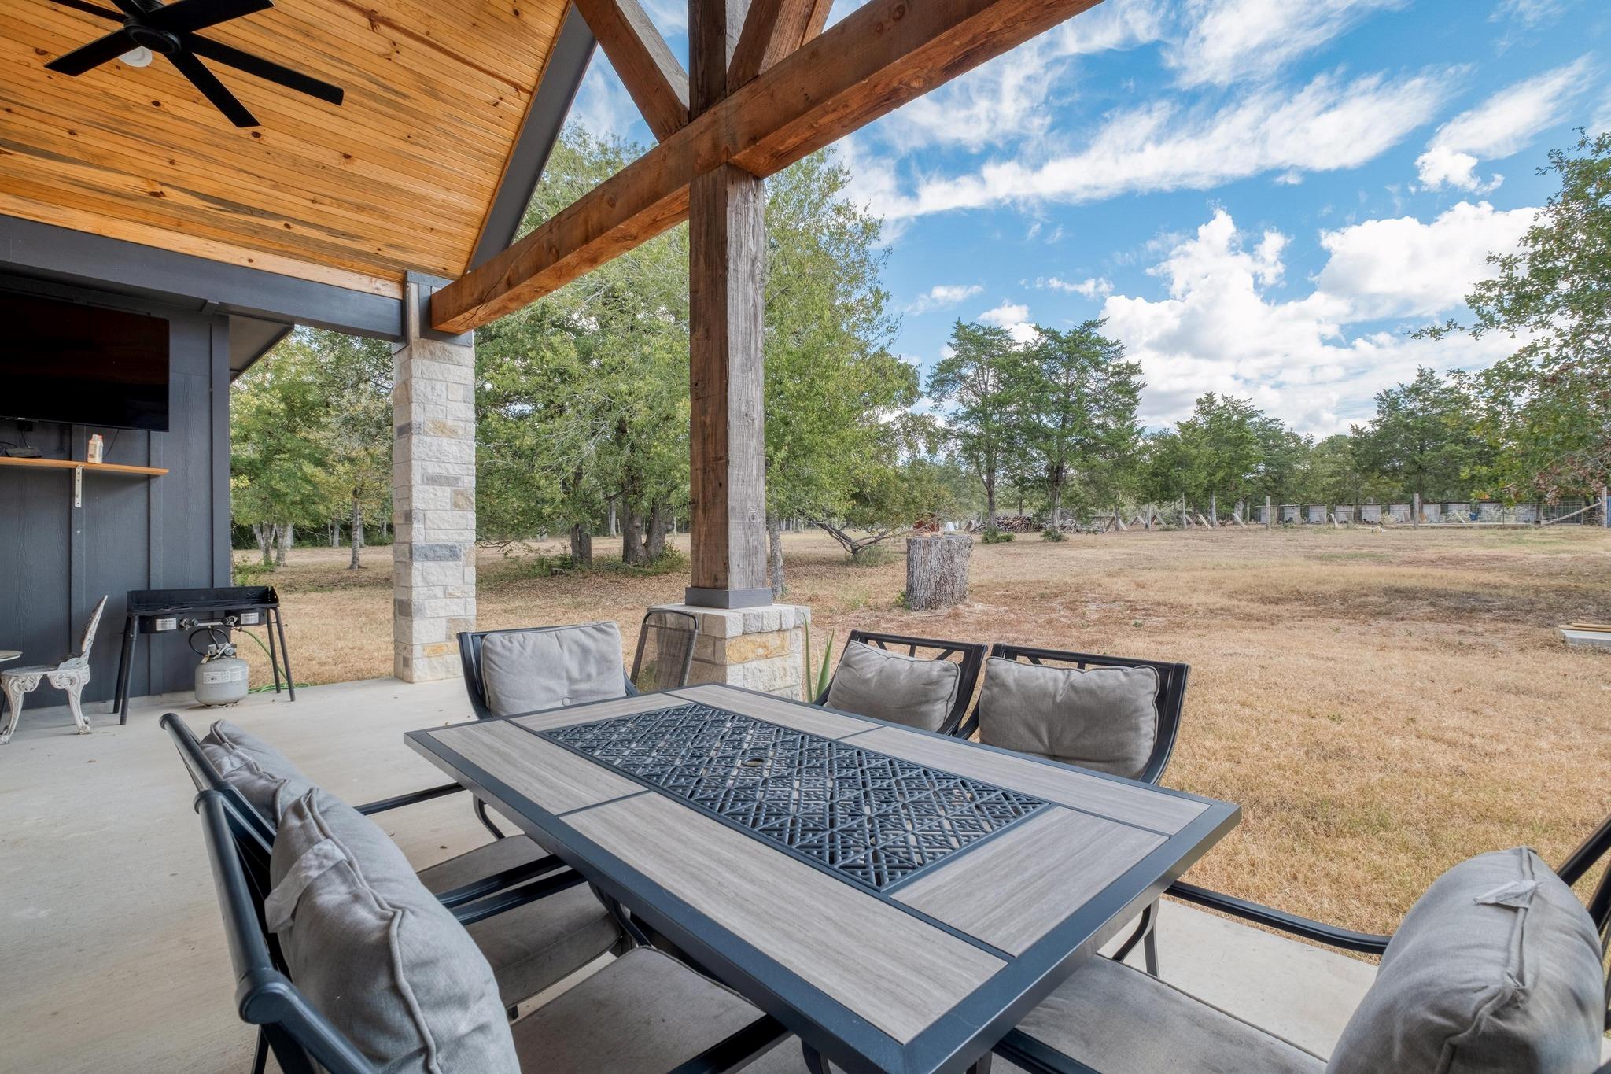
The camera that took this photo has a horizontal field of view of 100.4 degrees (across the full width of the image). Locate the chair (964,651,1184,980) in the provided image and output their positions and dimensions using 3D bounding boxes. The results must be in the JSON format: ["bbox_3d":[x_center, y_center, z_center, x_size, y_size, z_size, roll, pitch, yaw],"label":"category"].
[{"bbox_3d":[0.592,0.780,1.725,0.575,0.895,0.700,-1,-1,44],"label":"chair"}]

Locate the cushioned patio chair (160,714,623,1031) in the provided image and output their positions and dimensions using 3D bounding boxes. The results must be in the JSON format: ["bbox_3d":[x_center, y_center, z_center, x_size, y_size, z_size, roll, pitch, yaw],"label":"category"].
[{"bbox_3d":[-0.789,0.784,1.326,0.575,0.895,0.700,-1,-1,44],"label":"cushioned patio chair"}]

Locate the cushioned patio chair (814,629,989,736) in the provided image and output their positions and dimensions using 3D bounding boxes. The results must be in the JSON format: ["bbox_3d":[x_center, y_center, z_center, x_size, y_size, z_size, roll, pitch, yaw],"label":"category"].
[{"bbox_3d":[0.167,0.787,2.100,0.575,0.895,0.700,-1,-1,43],"label":"cushioned patio chair"}]

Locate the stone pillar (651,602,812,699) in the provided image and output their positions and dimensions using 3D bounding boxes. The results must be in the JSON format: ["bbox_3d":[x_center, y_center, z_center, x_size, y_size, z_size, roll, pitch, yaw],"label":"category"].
[{"bbox_3d":[-0.419,0.822,3.630,0.610,0.870,0.610,-1,-1,41],"label":"stone pillar"}]

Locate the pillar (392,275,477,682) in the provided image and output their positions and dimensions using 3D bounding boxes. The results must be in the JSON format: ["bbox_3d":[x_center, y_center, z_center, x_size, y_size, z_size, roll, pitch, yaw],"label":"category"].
[{"bbox_3d":[-3.525,-0.519,6.378,0.530,3.660,0.530,-1,-1,41],"label":"pillar"}]

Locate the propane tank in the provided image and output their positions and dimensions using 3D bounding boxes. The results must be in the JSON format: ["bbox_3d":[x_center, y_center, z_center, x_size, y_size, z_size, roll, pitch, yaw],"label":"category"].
[{"bbox_3d":[-4.516,1.074,5.200,0.310,0.460,0.310,-1,-1,41],"label":"propane tank"}]

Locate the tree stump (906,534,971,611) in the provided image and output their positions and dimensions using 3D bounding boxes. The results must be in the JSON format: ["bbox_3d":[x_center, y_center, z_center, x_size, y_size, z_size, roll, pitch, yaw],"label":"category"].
[{"bbox_3d":[1.849,0.488,9.300,0.880,1.000,0.880,0,-1,0],"label":"tree stump"}]

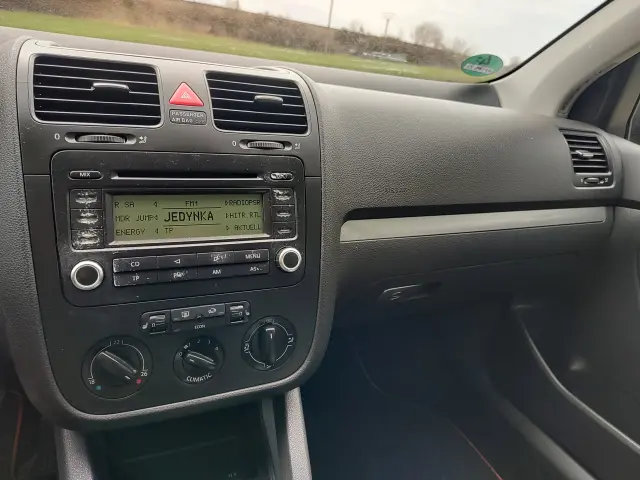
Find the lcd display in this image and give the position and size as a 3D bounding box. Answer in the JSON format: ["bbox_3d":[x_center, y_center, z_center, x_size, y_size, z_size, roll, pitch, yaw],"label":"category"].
[{"bbox_3d":[-0.117,-0.023,0.396,0.136,0.041,0.008,-3,9,-23],"label":"lcd display"}]

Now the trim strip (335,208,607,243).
[{"bbox_3d":[0.242,-0.028,0.600,0.479,0.027,0.018,-3,14,-23],"label":"trim strip"}]

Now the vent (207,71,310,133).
[{"bbox_3d":[-0.067,-0.137,0.450,0.100,0.030,0.070,-3,70,-23],"label":"vent"}]

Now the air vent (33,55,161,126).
[{"bbox_3d":[-0.202,-0.130,0.392,0.100,0.030,0.070,-3,70,-23],"label":"air vent"}]

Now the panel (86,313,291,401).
[{"bbox_3d":[-0.117,0.115,0.414,0.200,0.062,0.025,-3,9,-23],"label":"panel"}]

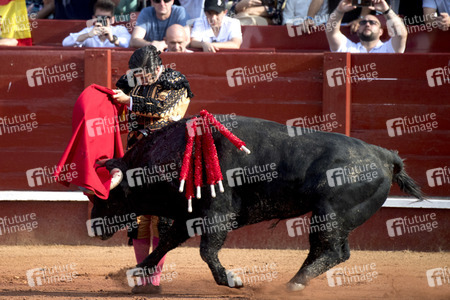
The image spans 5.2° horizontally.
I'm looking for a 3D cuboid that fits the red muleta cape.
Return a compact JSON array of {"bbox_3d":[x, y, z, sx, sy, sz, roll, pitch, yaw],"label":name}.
[{"bbox_3d":[-0.896,-0.057,33.300,0.460,0.770,0.360,2,6,17],"label":"red muleta cape"}]

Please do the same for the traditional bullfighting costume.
[{"bbox_3d":[-0.474,0.198,33.600,0.480,1.500,0.400,3,7,23],"label":"traditional bullfighting costume"}]

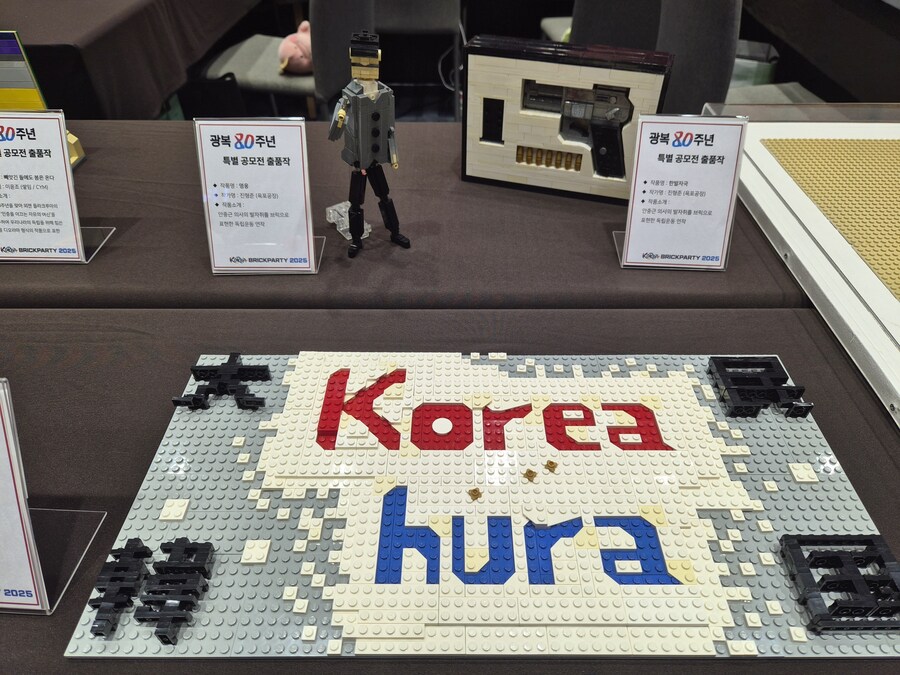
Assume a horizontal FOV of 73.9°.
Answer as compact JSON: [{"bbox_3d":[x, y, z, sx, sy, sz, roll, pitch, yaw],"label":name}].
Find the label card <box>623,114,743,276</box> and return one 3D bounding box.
[{"bbox_3d":[0.243,-0.151,0.624,0.109,0.142,0.072,2,42,3],"label":"label card"}]

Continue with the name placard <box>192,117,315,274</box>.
[{"bbox_3d":[-0.199,-0.145,0.621,0.109,0.142,0.072,-1,42,0],"label":"name placard"}]

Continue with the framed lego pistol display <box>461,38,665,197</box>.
[{"bbox_3d":[0.131,-0.259,0.721,0.226,0.163,0.049,12,43,13],"label":"framed lego pistol display"}]

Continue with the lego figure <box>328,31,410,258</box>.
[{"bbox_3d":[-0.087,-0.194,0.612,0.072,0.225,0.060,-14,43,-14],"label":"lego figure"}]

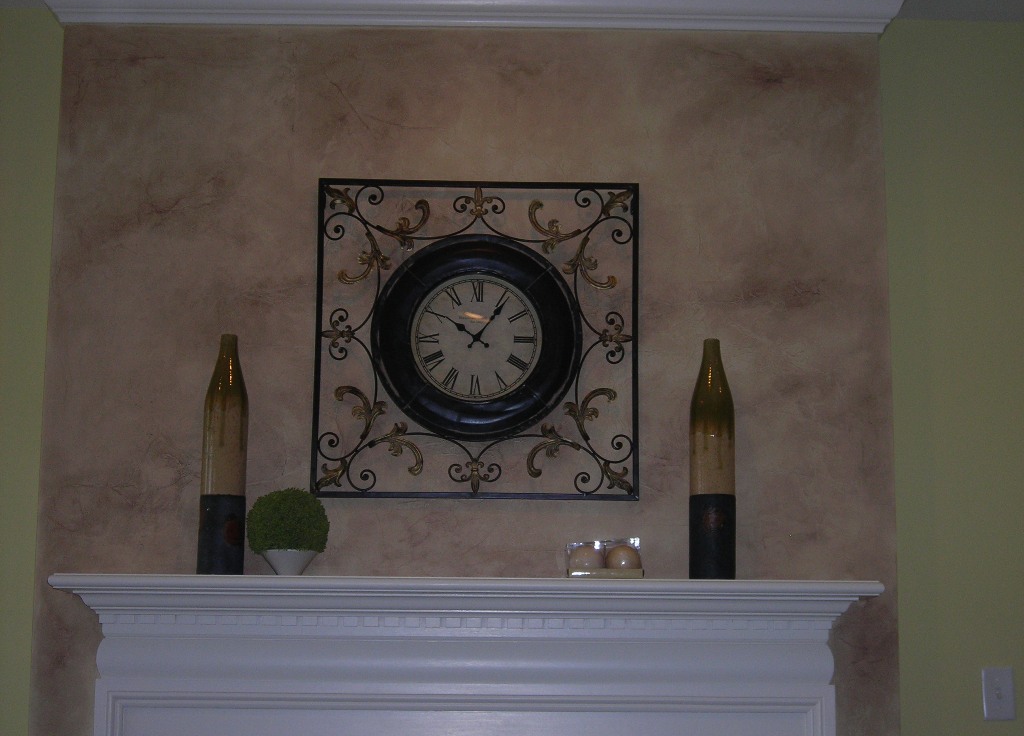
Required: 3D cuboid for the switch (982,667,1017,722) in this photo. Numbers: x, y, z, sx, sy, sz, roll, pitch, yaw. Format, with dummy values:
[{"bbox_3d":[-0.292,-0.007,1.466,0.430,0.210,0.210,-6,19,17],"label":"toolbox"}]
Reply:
[{"bbox_3d":[1.085,0.725,4.277,0.070,0.115,0.012,1,-10,-1],"label":"switch"}]

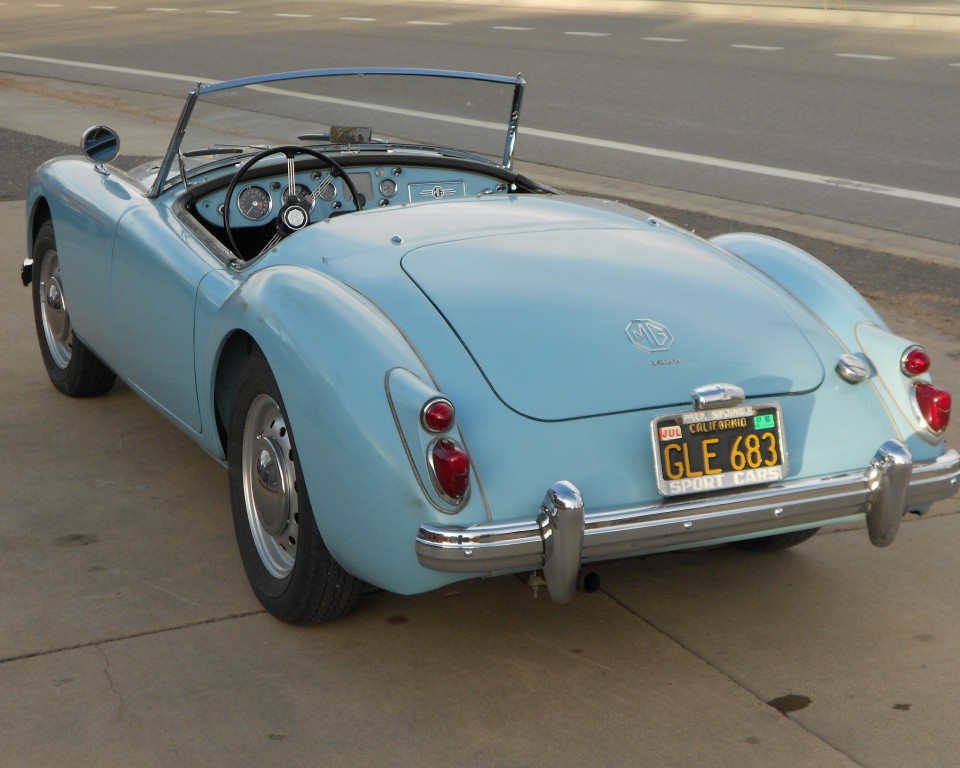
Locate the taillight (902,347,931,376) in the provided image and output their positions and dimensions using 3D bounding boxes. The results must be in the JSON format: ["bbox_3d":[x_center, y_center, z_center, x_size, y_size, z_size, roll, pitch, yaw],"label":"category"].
[{"bbox_3d":[0.953,-0.047,3.612,0.062,0.062,0.048,-6,1,-25],"label":"taillight"}]

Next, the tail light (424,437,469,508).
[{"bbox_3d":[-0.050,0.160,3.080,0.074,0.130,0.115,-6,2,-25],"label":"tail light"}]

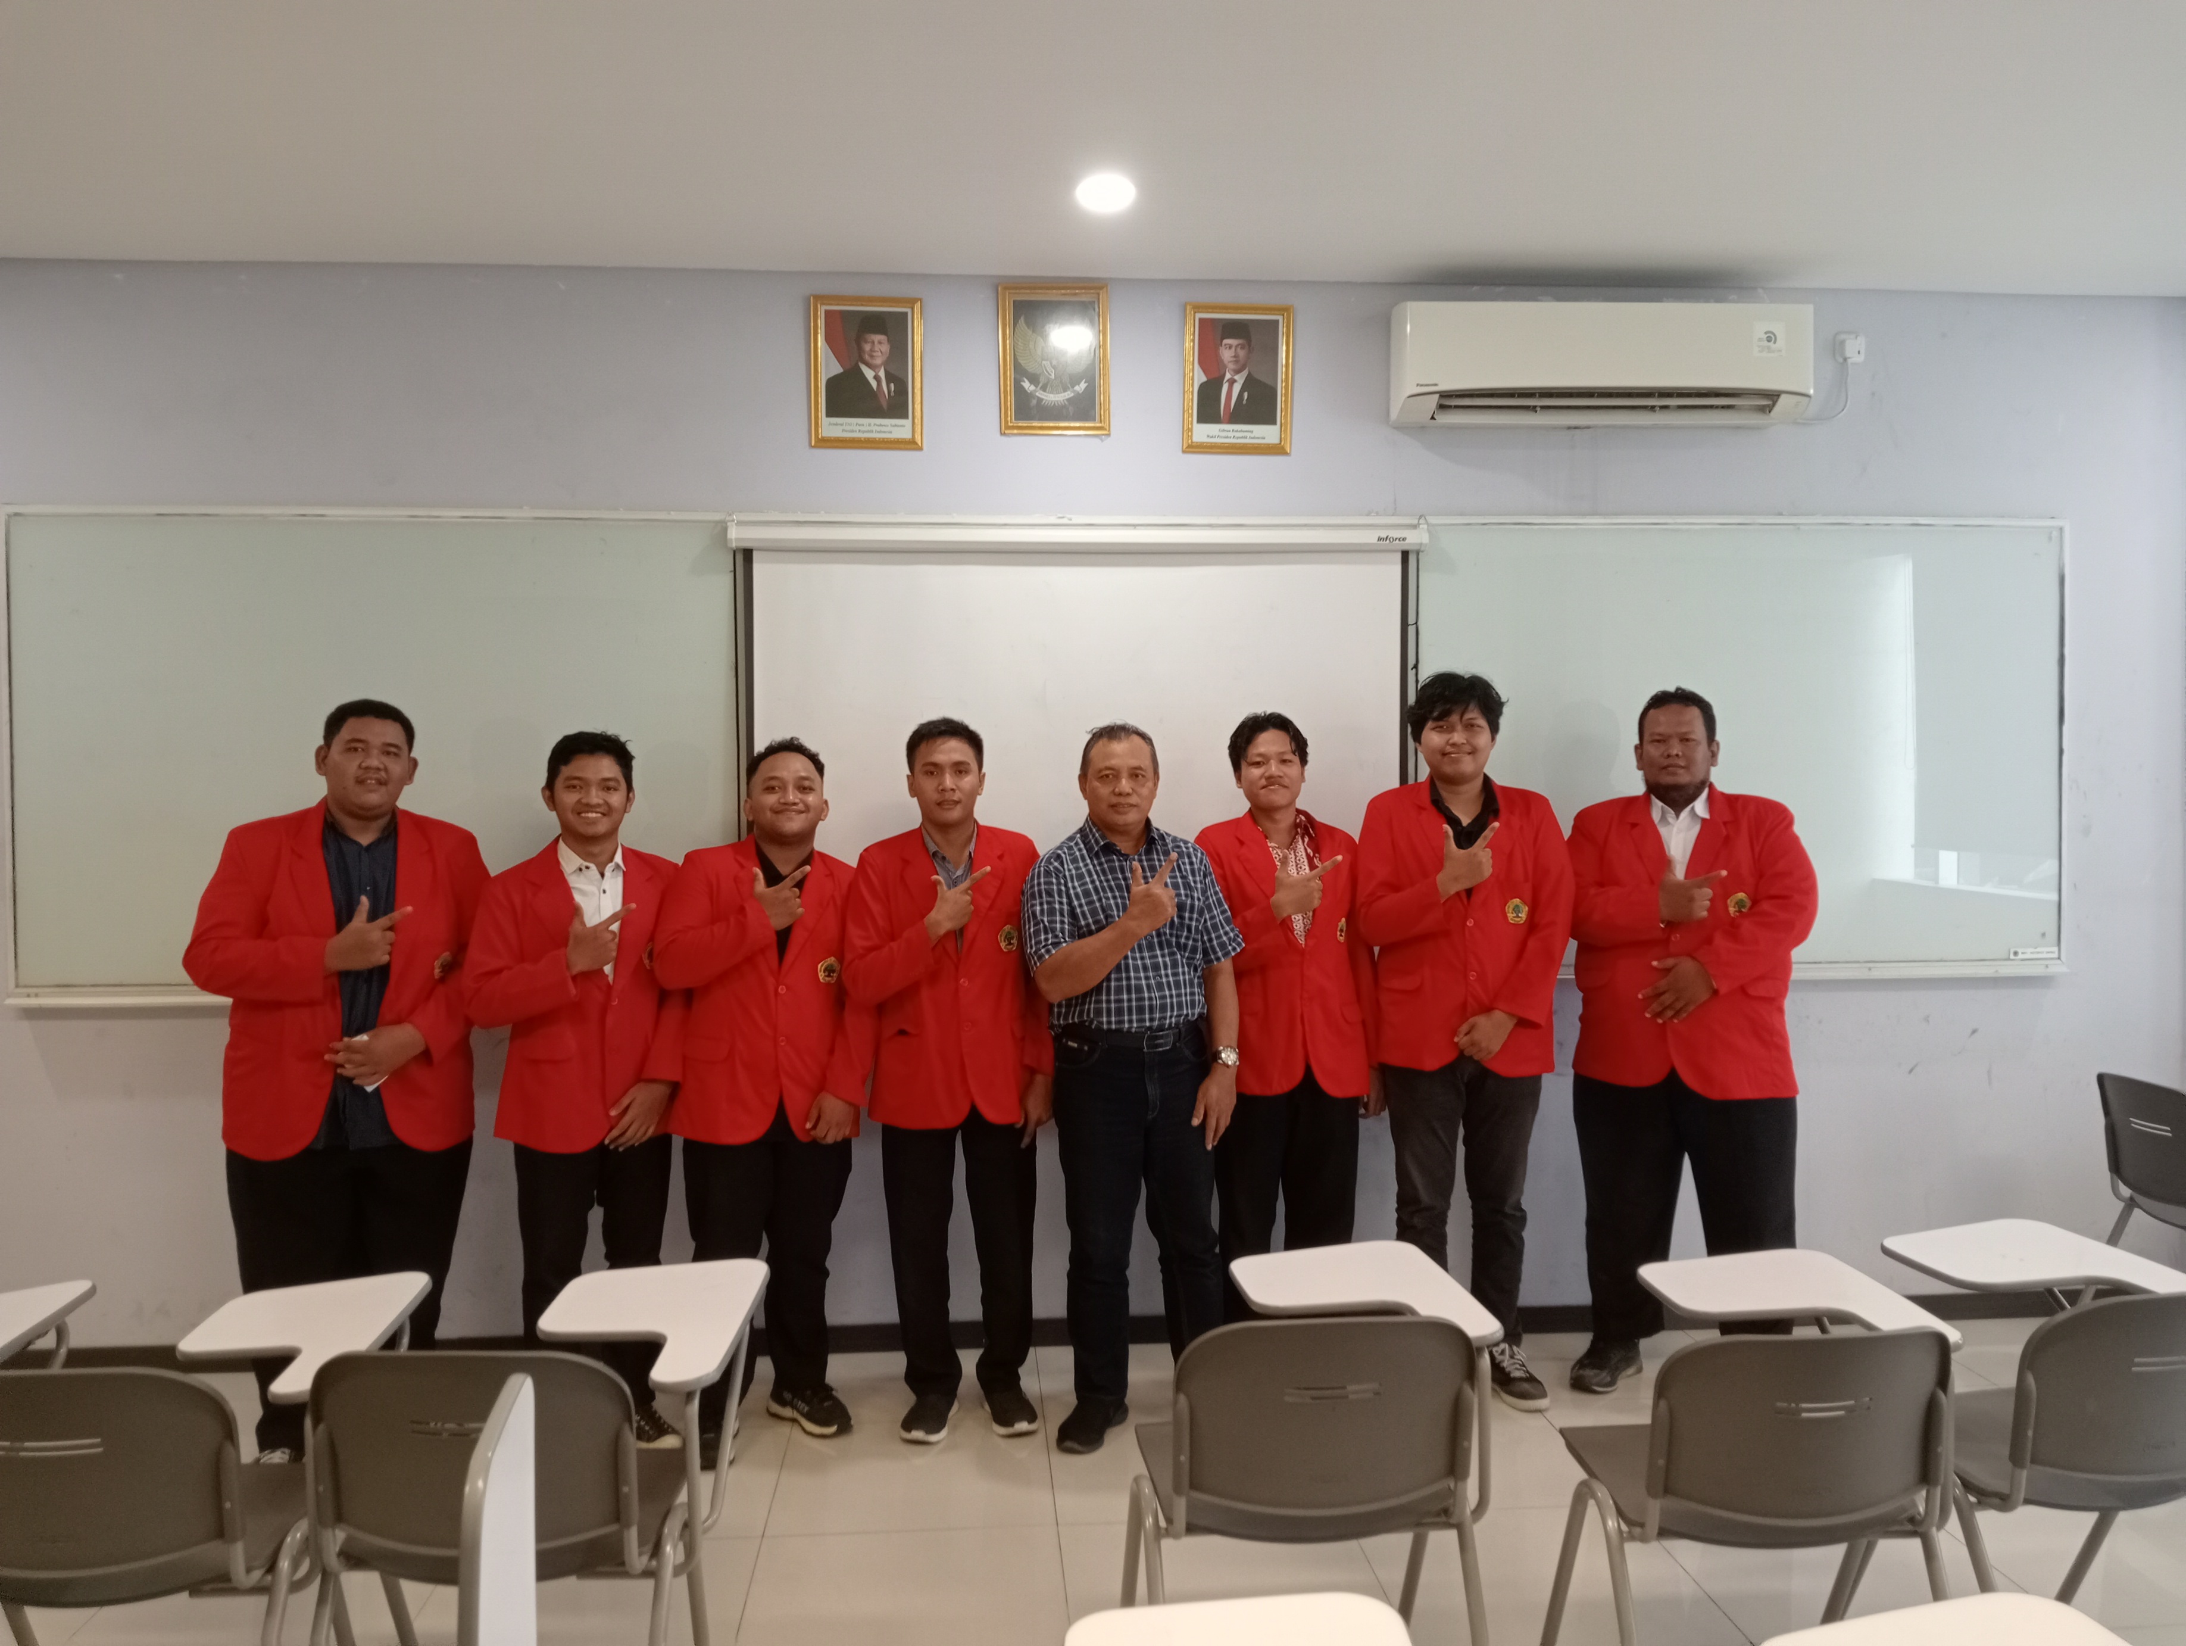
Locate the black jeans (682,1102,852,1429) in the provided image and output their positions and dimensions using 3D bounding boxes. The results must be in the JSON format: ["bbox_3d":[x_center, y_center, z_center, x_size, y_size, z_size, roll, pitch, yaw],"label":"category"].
[{"bbox_3d":[-0.763,0.967,4.152,0.394,0.860,0.340,-1,2,-16],"label":"black jeans"}]

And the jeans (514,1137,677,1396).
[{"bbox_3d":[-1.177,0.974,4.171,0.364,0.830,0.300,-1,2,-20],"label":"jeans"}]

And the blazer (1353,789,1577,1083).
[{"bbox_3d":[0.919,0.255,4.373,0.531,0.715,0.370,0,2,5],"label":"blazer"}]

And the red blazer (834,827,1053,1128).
[{"bbox_3d":[-0.353,0.374,4.226,0.490,0.720,0.330,-1,1,-14],"label":"red blazer"}]

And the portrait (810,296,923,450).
[{"bbox_3d":[-0.592,-1.178,4.654,0.292,0.395,0.030,0,2,-4],"label":"portrait"}]

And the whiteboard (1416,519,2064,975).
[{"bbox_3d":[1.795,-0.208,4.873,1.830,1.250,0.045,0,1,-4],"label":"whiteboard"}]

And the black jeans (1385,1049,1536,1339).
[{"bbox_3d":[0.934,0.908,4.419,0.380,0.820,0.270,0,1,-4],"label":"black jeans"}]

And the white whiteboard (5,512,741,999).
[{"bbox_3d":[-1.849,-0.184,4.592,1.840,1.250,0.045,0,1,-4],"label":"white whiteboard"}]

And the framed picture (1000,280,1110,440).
[{"bbox_3d":[-0.100,-1.222,4.691,0.290,0.395,0.030,0,2,-4],"label":"framed picture"}]

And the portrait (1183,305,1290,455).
[{"bbox_3d":[0.396,-1.191,4.740,0.300,0.400,0.035,0,1,-4],"label":"portrait"}]

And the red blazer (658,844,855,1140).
[{"bbox_3d":[-0.799,0.398,4.152,0.470,0.720,0.330,-1,1,-12],"label":"red blazer"}]

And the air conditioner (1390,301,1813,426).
[{"bbox_3d":[1.339,-1.214,4.719,1.080,0.290,0.235,0,1,-4],"label":"air conditioner"}]

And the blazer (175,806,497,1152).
[{"bbox_3d":[-1.691,0.347,3.963,0.629,0.780,0.440,-1,2,-22],"label":"blazer"}]

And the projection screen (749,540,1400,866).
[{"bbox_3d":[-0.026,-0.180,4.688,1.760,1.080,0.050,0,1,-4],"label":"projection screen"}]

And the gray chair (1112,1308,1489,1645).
[{"bbox_3d":[0.311,1.078,2.760,0.500,0.780,0.560,0,1,-4],"label":"gray chair"}]

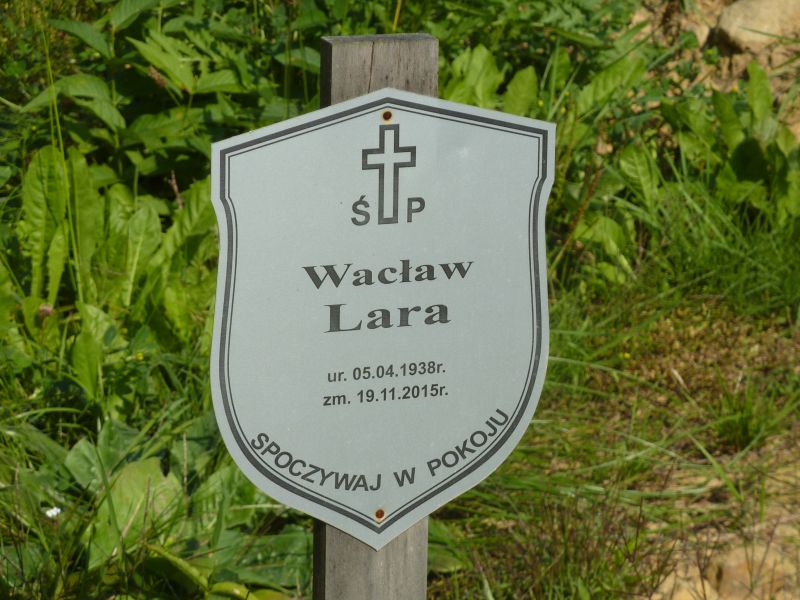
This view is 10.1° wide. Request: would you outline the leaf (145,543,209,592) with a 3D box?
[{"bbox_3d":[-0.188,0.225,3.800,0.067,0.025,0.035,37,-3,-11],"label":"leaf"}]

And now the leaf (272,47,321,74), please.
[{"bbox_3d":[-0.089,-0.221,4.200,0.058,0.021,0.035,1,12,0],"label":"leaf"}]

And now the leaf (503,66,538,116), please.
[{"bbox_3d":[0.111,-0.188,4.180,0.033,0.050,0.030,1,12,0],"label":"leaf"}]

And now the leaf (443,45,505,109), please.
[{"bbox_3d":[0.075,-0.223,4.650,0.059,0.085,0.035,5,11,-6],"label":"leaf"}]

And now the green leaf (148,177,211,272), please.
[{"bbox_3d":[-0.210,-0.071,4.350,0.040,0.117,0.035,31,11,-5],"label":"green leaf"}]

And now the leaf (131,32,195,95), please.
[{"bbox_3d":[-0.216,-0.216,4.120,0.062,0.046,0.045,1,12,0],"label":"leaf"}]

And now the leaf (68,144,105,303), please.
[{"bbox_3d":[-0.298,-0.070,4.300,0.034,0.152,0.040,-4,11,-6],"label":"leaf"}]

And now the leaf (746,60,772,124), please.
[{"bbox_3d":[0.378,-0.215,4.750,0.027,0.076,0.025,-6,11,-6],"label":"leaf"}]

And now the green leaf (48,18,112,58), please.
[{"bbox_3d":[-0.291,-0.238,4.120,0.058,0.029,0.040,1,12,0],"label":"green leaf"}]

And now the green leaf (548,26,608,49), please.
[{"bbox_3d":[0.170,-0.249,4.300,0.059,0.014,0.035,1,12,0],"label":"green leaf"}]

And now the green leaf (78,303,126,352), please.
[{"bbox_3d":[-0.257,0.023,3.920,0.043,0.036,0.030,1,12,0],"label":"green leaf"}]

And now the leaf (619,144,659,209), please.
[{"bbox_3d":[0.216,-0.111,4.080,0.038,0.053,0.030,1,12,0],"label":"leaf"}]

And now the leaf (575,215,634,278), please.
[{"bbox_3d":[0.199,-0.052,4.400,0.052,0.066,0.035,-24,11,-5],"label":"leaf"}]

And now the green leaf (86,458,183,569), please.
[{"bbox_3d":[-0.217,0.174,3.720,0.081,0.083,0.050,1,12,0],"label":"green leaf"}]

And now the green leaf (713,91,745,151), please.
[{"bbox_3d":[0.341,-0.186,4.700,0.025,0.068,0.025,-21,11,-5],"label":"green leaf"}]

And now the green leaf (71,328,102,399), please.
[{"bbox_3d":[-0.287,0.058,4.150,0.028,0.068,0.025,-4,11,-6],"label":"green leaf"}]

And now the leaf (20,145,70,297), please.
[{"bbox_3d":[-0.338,-0.072,4.300,0.042,0.151,0.040,1,11,-6],"label":"leaf"}]

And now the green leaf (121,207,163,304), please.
[{"bbox_3d":[-0.226,-0.039,3.970,0.035,0.084,0.035,1,12,0],"label":"green leaf"}]

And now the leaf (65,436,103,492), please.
[{"bbox_3d":[-0.279,0.145,4.000,0.034,0.053,0.030,-13,11,-6],"label":"leaf"}]

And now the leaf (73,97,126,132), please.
[{"bbox_3d":[-0.273,-0.169,4.120,0.049,0.026,0.035,1,12,0],"label":"leaf"}]

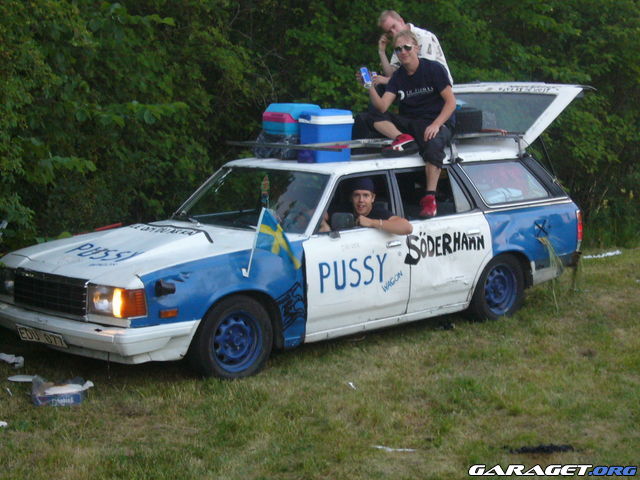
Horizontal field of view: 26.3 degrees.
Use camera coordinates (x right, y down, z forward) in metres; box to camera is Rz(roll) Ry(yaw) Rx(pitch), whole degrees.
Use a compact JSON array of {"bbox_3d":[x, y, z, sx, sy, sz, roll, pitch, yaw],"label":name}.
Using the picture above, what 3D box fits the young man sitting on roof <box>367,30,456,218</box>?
[{"bbox_3d":[0.662,-0.839,9.900,0.680,1.300,0.720,0,7,5],"label":"young man sitting on roof"}]

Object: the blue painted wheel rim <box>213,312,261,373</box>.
[{"bbox_3d":[-0.555,0.635,8.568,0.382,0.382,0.140,-8,10,-43],"label":"blue painted wheel rim"}]

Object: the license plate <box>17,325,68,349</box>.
[{"bbox_3d":[-1.720,0.603,8.465,0.520,0.115,0.020,6,25,46],"label":"license plate"}]

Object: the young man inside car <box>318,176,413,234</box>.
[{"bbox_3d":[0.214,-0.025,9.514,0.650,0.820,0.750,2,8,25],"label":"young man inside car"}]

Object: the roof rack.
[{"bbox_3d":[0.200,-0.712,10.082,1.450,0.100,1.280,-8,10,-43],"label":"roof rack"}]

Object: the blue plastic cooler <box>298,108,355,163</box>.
[{"bbox_3d":[0.036,-0.726,9.509,0.335,0.355,0.230,-6,9,-34],"label":"blue plastic cooler"}]

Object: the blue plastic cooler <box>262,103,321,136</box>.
[{"bbox_3d":[-0.216,-0.910,10.314,0.370,0.250,0.260,-7,9,-39],"label":"blue plastic cooler"}]

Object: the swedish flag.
[{"bbox_3d":[-0.271,-0.010,8.720,0.280,0.370,0.090,-4,8,-25],"label":"swedish flag"}]

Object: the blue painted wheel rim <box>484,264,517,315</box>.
[{"bbox_3d":[1.325,0.371,10.363,0.382,0.382,0.140,-8,10,-43],"label":"blue painted wheel rim"}]

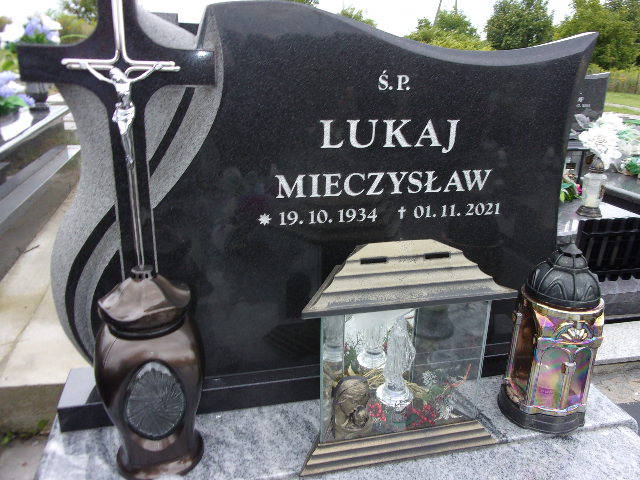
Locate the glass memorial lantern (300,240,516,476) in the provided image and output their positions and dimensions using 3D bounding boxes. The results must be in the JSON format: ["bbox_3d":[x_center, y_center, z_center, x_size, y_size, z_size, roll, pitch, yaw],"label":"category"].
[{"bbox_3d":[0.117,0.161,0.848,0.334,0.341,0.167,-4,19,-13],"label":"glass memorial lantern"}]

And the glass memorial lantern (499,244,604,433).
[{"bbox_3d":[0.407,0.159,0.906,0.149,0.314,0.149,0,18,-3],"label":"glass memorial lantern"}]

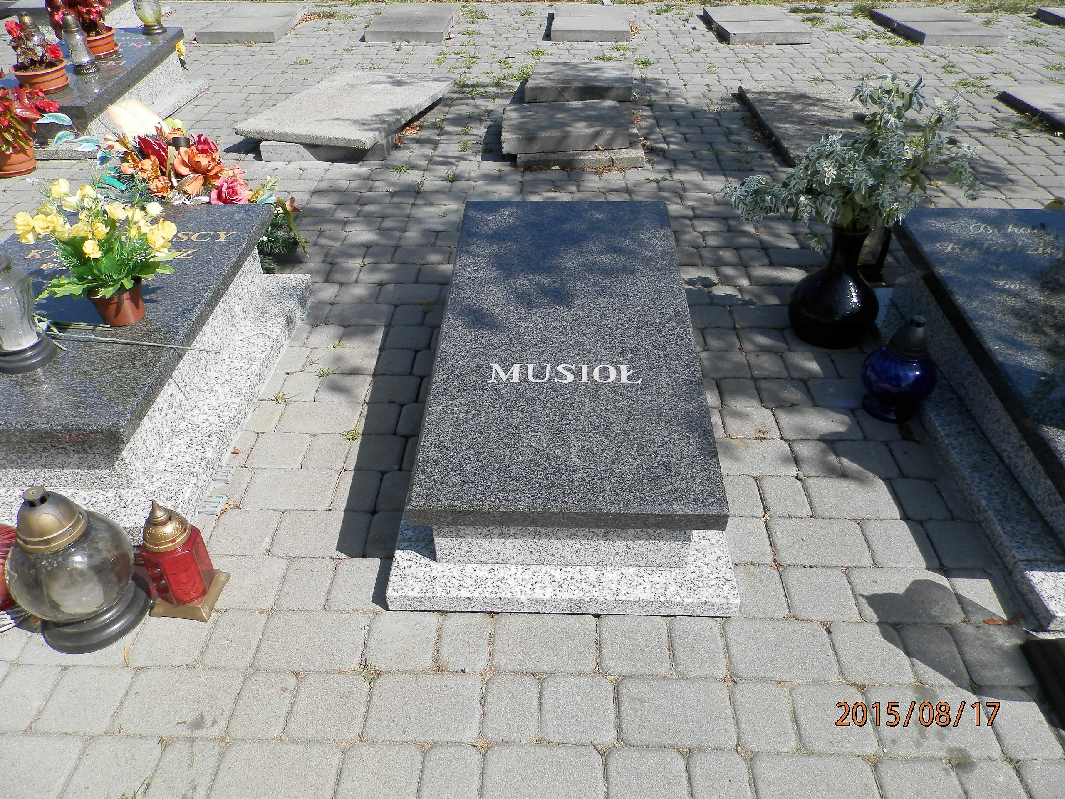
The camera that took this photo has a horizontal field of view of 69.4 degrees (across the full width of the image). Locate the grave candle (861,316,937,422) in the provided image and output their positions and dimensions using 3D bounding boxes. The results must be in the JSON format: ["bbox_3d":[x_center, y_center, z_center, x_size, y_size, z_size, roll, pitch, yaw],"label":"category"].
[{"bbox_3d":[0.857,-0.076,1.761,0.175,0.235,0.175,0,36,1],"label":"grave candle"}]

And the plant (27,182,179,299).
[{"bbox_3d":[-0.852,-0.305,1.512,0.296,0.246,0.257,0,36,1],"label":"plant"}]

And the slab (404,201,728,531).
[{"bbox_3d":[0.071,-0.158,1.687,0.536,0.042,1.073,1,42,1],"label":"slab"}]

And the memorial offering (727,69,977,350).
[{"bbox_3d":[0.820,-0.449,1.933,0.591,0.635,0.471,0,36,1],"label":"memorial offering"}]

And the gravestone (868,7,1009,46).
[{"bbox_3d":[2.786,-2.603,5.365,0.520,0.066,0.975,0,36,1],"label":"gravestone"}]

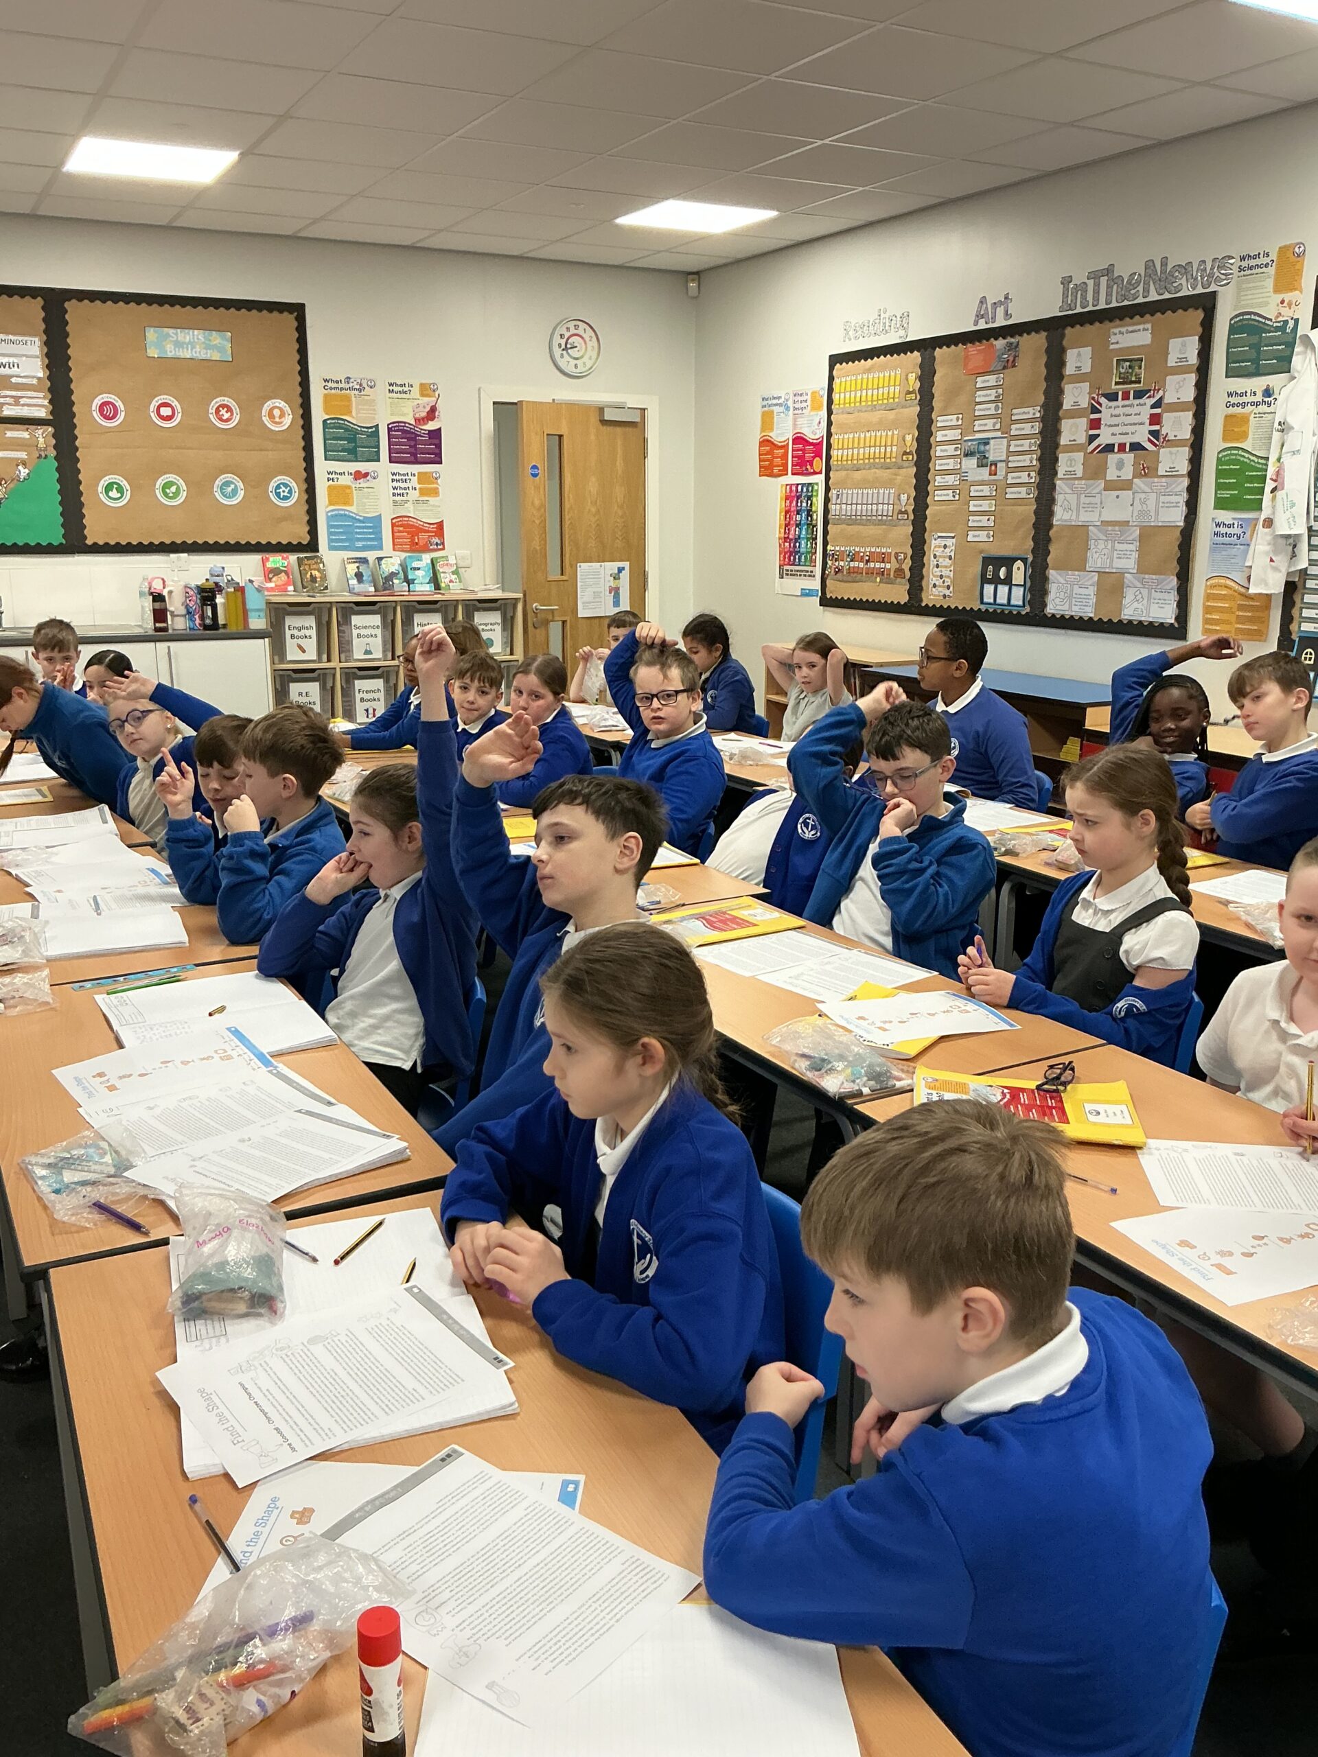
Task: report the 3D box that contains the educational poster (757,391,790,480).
[{"bbox_3d":[0.604,-2.323,7.719,0.010,0.420,0.297,-7,16,-26],"label":"educational poster"}]

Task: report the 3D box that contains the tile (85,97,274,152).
[{"bbox_3d":[-1.682,-2.651,5.162,0.595,0.020,0.595,-7,16,-27],"label":"tile"}]

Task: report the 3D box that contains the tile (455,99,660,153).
[{"bbox_3d":[-0.341,-2.648,5.182,0.595,0.020,0.595,-7,16,-27],"label":"tile"}]

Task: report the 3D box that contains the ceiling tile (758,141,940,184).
[{"bbox_3d":[0.725,-2.776,5.718,0.595,0.020,0.595,-7,16,-27],"label":"ceiling tile"}]

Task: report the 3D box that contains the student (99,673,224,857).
[{"bbox_3d":[-1.316,-0.019,3.998,0.450,1.090,0.570,9,17,31],"label":"student"}]

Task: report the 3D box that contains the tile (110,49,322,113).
[{"bbox_3d":[-1.409,-2.519,4.646,0.595,0.020,0.595,-7,16,-27],"label":"tile"}]

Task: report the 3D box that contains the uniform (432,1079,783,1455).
[{"bbox_3d":[-0.021,0.446,1.642,0.350,0.490,0.460,-7,16,-26],"label":"uniform"}]

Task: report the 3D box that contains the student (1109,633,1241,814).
[{"bbox_3d":[1.469,-0.128,4.336,0.420,1.160,0.460,14,20,43],"label":"student"}]

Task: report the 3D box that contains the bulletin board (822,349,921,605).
[{"bbox_3d":[1.003,-1.896,7.040,0.025,1.210,0.790,-7,16,-27],"label":"bulletin board"}]

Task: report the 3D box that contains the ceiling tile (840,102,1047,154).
[{"bbox_3d":[1.000,-2.644,5.201,0.595,0.020,0.595,-7,16,-27],"label":"ceiling tile"}]

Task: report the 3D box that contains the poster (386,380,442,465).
[{"bbox_3d":[-1.284,-2.394,7.743,0.297,0.418,0.005,-7,16,-27],"label":"poster"}]

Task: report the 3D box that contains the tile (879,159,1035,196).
[{"bbox_3d":[1.190,-2.828,5.944,0.435,0.020,0.595,-7,16,-26],"label":"tile"}]

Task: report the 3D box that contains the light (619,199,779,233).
[{"bbox_3d":[0.177,-3.043,6.743,0.595,0.030,0.595,-7,16,-26],"label":"light"}]

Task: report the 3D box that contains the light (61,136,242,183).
[{"bbox_3d":[-1.959,-2.793,5.677,0.595,0.040,0.595,-7,16,-27],"label":"light"}]

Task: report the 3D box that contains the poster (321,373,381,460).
[{"bbox_3d":[-1.588,-2.371,7.620,0.292,0.418,0.006,-7,16,-27],"label":"poster"}]

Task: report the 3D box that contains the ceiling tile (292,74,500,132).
[{"bbox_3d":[-0.873,-2.579,4.908,0.600,0.020,0.600,-7,16,-27],"label":"ceiling tile"}]

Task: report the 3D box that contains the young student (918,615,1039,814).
[{"bbox_3d":[0.892,-0.225,4.718,0.610,1.175,0.430,-6,16,-24],"label":"young student"}]

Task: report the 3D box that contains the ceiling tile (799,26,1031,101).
[{"bbox_3d":[0.745,-2.446,4.415,0.600,0.020,0.600,-7,16,-27],"label":"ceiling tile"}]

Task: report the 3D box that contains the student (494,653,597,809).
[{"bbox_3d":[-0.393,-0.174,4.699,0.580,1.060,0.420,-12,19,-40],"label":"student"}]

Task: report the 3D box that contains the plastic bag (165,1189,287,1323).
[{"bbox_3d":[-0.475,0.409,1.635,0.130,0.100,0.120,1,14,3],"label":"plastic bag"}]

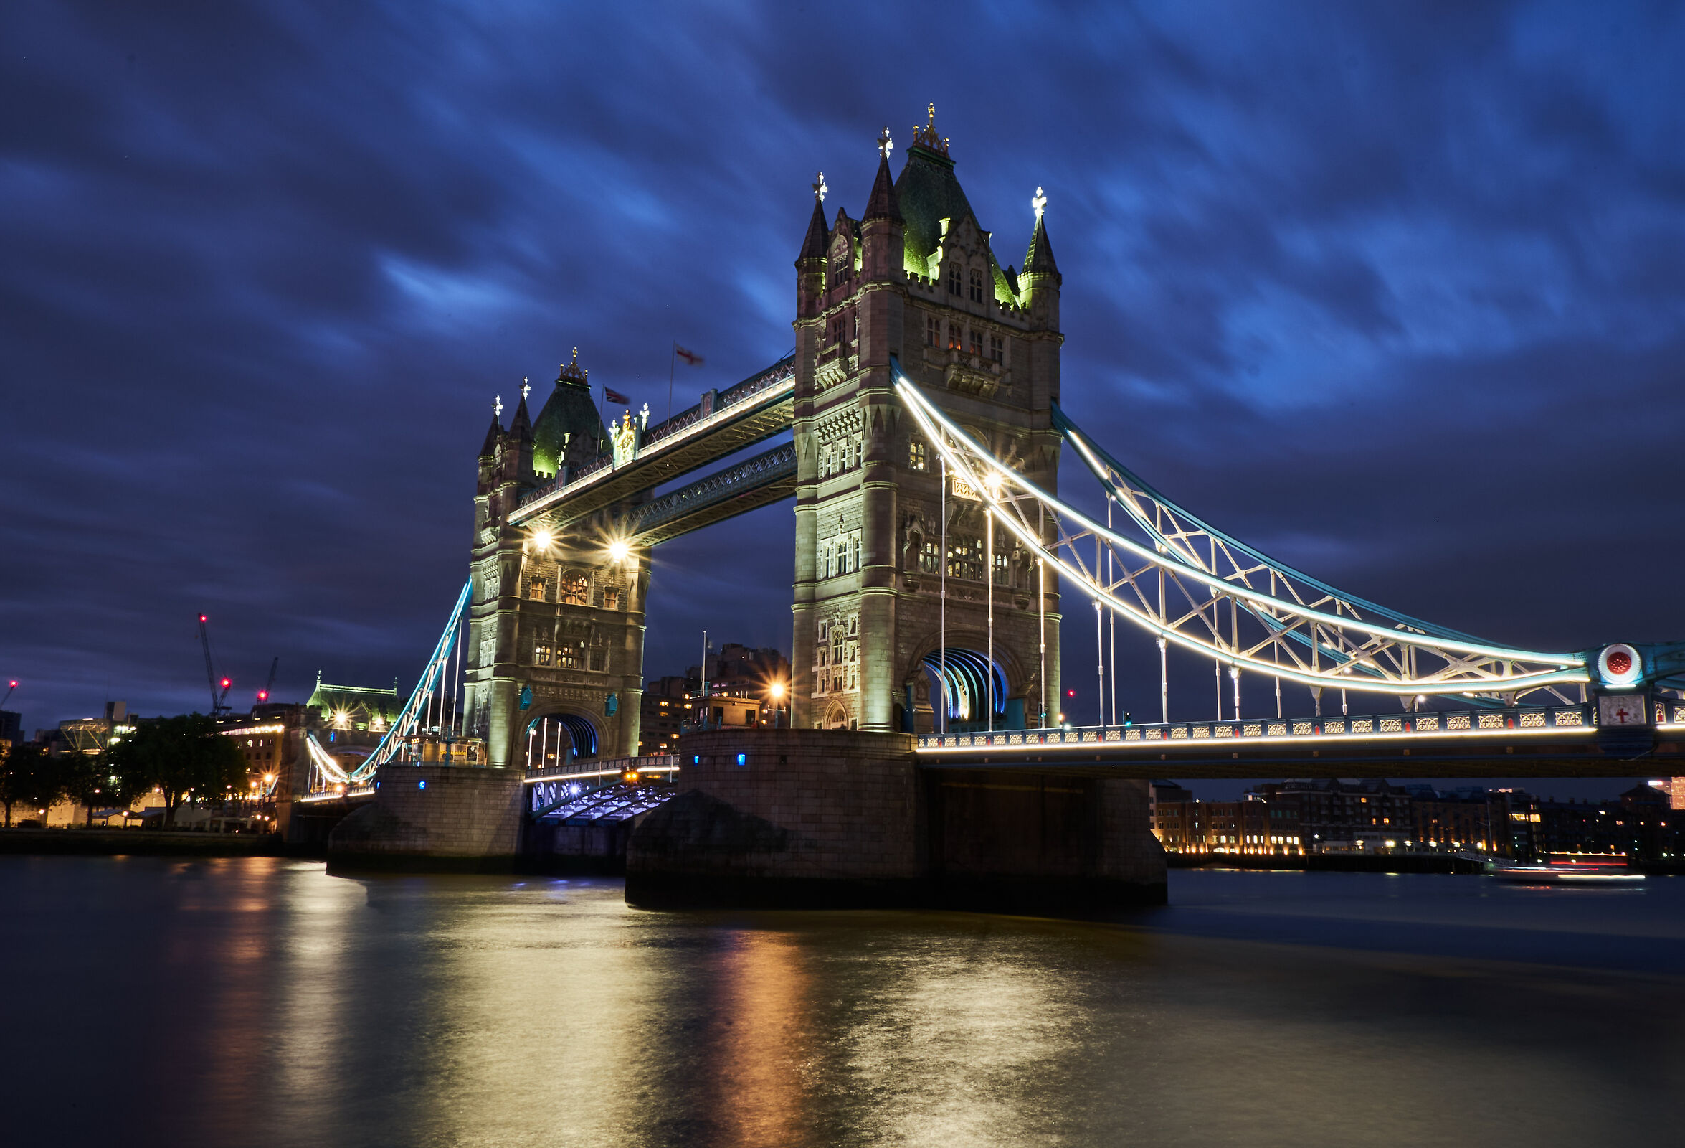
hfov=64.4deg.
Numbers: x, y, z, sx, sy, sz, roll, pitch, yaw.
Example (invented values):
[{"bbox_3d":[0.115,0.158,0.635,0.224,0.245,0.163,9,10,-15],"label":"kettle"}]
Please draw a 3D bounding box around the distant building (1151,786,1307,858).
[{"bbox_3d":[115.710,77.900,418.580,46.920,19.300,24.000,3,-12,-7],"label":"distant building"}]

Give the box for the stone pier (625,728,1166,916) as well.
[{"bbox_3d":[7.230,21.490,115.290,56.300,13.600,21.300,9,-14,-34],"label":"stone pier"}]

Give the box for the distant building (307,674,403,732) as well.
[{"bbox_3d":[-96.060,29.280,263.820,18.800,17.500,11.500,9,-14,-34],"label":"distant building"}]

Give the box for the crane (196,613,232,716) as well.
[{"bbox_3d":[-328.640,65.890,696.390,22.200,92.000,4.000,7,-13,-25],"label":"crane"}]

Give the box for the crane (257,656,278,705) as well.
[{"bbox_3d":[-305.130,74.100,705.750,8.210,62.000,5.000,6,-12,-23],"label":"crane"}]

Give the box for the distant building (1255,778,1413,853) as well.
[{"bbox_3d":[159.690,79.760,435.730,49.770,24.300,19.000,7,-13,-26],"label":"distant building"}]

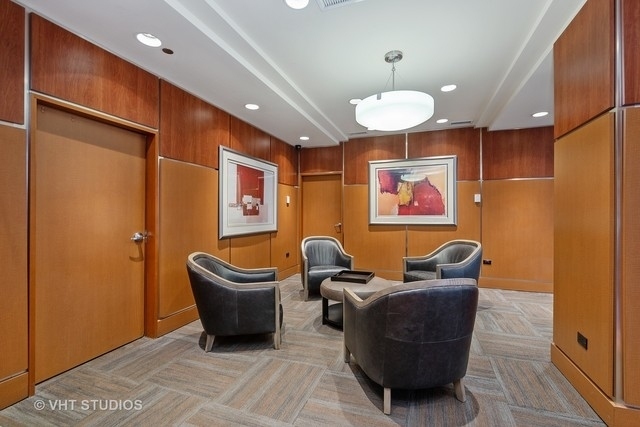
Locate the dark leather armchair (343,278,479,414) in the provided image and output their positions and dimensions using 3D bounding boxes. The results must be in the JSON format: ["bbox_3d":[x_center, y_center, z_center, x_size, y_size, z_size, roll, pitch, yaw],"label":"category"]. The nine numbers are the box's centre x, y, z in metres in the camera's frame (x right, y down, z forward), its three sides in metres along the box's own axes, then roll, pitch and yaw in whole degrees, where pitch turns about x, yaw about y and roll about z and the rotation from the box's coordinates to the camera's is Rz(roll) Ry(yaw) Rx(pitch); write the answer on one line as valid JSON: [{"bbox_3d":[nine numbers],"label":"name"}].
[{"bbox_3d":[0.635,0.818,1.922,0.710,0.845,0.870,0,0,-12],"label":"dark leather armchair"}]

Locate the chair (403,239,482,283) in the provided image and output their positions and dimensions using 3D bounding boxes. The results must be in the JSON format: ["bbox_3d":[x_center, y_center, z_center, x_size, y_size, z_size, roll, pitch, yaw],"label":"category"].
[{"bbox_3d":[1.701,0.818,3.643,0.870,0.845,0.710,0,0,-17],"label":"chair"}]

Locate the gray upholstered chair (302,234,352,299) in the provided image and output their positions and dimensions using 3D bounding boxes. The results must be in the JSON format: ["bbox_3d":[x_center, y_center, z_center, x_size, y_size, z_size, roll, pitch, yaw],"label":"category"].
[{"bbox_3d":[0.075,0.818,4.203,0.710,0.845,0.870,0,0,-9],"label":"gray upholstered chair"}]

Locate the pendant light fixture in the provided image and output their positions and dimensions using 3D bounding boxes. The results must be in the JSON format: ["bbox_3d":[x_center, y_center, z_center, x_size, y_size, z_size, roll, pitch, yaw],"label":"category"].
[{"bbox_3d":[0.683,-1.148,2.460,0.690,0.600,0.690,0,0,0],"label":"pendant light fixture"}]

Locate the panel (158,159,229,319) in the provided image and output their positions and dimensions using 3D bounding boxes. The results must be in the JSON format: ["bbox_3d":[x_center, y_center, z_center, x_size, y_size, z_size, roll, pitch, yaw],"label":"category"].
[{"bbox_3d":[-1.420,0.255,3.150,0.030,1.600,1.040,0,0,22],"label":"panel"}]

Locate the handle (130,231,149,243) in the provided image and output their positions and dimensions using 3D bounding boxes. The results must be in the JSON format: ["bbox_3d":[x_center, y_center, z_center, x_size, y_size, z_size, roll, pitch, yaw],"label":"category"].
[{"bbox_3d":[-1.747,0.226,2.557,0.075,0.075,0.150,0,0,22],"label":"handle"}]

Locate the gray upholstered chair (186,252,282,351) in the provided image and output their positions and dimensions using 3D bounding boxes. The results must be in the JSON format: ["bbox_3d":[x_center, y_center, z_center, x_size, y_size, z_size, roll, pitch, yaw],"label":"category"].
[{"bbox_3d":[-0.828,0.818,2.693,0.870,0.845,0.710,0,0,-11],"label":"gray upholstered chair"}]

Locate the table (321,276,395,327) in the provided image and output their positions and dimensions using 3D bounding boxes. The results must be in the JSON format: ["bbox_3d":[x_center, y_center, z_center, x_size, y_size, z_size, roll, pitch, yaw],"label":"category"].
[{"bbox_3d":[0.438,1.030,3.180,0.860,0.420,0.860,0,0,0],"label":"table"}]

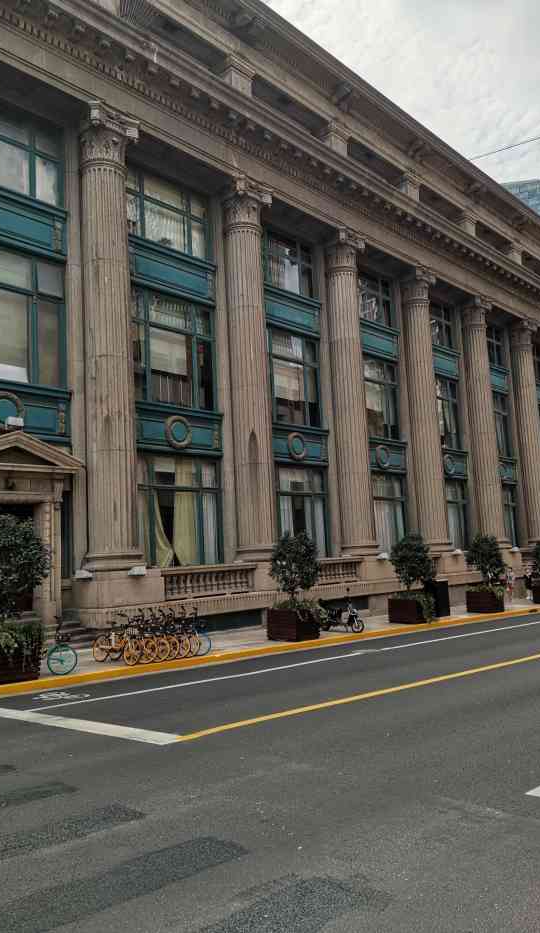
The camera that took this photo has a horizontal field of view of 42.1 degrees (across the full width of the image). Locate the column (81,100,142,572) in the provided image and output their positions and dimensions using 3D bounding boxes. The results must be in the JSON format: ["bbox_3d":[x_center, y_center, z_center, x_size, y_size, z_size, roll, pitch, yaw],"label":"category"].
[{"bbox_3d":[-4.700,-3.702,20.416,1.624,13.253,1.653,-9,-10,43],"label":"column"}]

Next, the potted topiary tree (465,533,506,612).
[{"bbox_3d":[8.657,4.294,28.170,1.350,3.050,1.350,-10,-10,43],"label":"potted topiary tree"}]

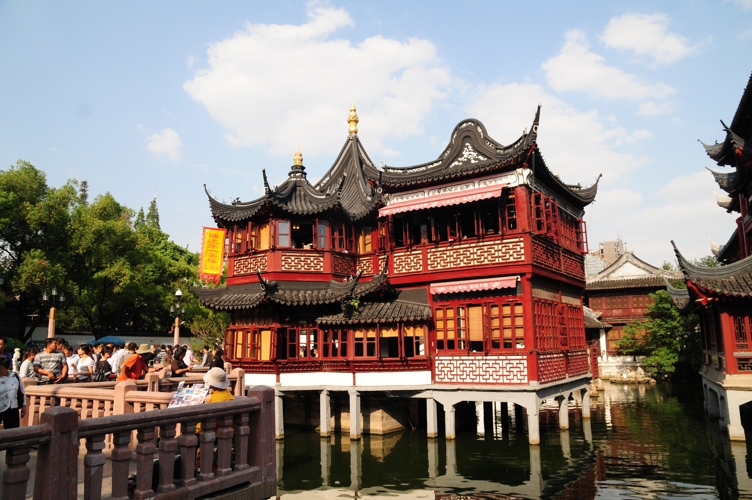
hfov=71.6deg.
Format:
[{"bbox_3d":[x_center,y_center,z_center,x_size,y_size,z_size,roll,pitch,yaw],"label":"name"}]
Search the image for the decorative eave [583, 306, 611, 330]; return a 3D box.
[{"bbox_3d":[16.540,5.185,39.500,3.000,1.900,2.500,-3,-11,9],"label":"decorative eave"}]

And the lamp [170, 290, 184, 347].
[{"bbox_3d":[-10.604,4.406,27.572,0.750,4.710,0.750,-1,-10,0],"label":"lamp"}]

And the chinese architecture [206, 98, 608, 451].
[{"bbox_3d":[0.992,0.158,21.166,13.450,13.350,12.580,-8,-12,31],"label":"chinese architecture"}]

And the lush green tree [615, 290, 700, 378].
[{"bbox_3d":[19.961,6.027,37.000,6.100,6.300,5.500,-1,-10,0],"label":"lush green tree"}]

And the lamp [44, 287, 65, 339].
[{"bbox_3d":[-12.590,3.424,20.135,0.800,4.010,0.800,-1,-10,0],"label":"lamp"}]

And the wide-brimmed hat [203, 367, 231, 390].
[{"bbox_3d":[-1.926,1.552,6.300,0.335,0.200,0.335,9,-1,31],"label":"wide-brimmed hat"}]

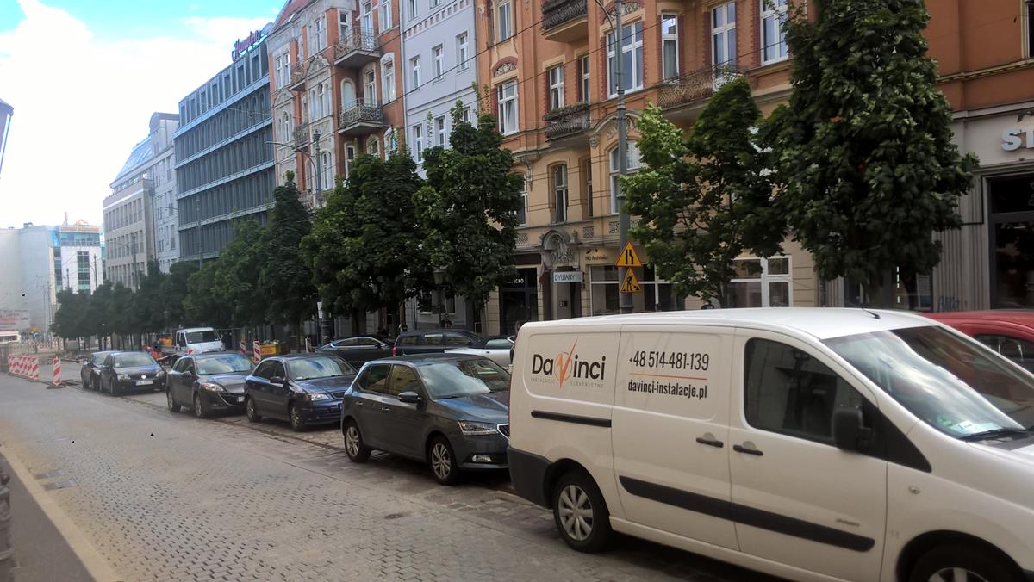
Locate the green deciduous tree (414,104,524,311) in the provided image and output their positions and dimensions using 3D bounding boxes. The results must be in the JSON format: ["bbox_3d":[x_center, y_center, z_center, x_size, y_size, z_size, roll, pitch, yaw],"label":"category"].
[{"bbox_3d":[-1.605,-1.885,28.542,4.000,8.813,4.000,-2,1,0],"label":"green deciduous tree"}]

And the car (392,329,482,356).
[{"bbox_3d":[-1.450,1.970,26.300,4.600,1.480,1.800,-3,0,28],"label":"car"}]

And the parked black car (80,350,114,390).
[{"bbox_3d":[-16.800,3.270,35.200,1.770,1.490,4.300,-3,1,-35],"label":"parked black car"}]

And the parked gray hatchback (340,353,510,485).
[{"bbox_3d":[-0.881,1.565,11.371,1.733,1.467,4.000,-3,0,-35],"label":"parked gray hatchback"}]

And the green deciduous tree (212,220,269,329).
[{"bbox_3d":[-15.760,-0.099,48.823,4.200,8.065,4.200,-3,1,-35],"label":"green deciduous tree"}]

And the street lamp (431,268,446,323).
[{"bbox_3d":[-2.797,0.905,30.500,0.500,3.480,0.500,-3,1,-35],"label":"street lamp"}]

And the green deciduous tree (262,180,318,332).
[{"bbox_3d":[-11.300,-1.150,42.700,3.200,9.100,3.200,-3,1,-36],"label":"green deciduous tree"}]

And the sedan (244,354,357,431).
[{"bbox_3d":[-4.382,2.053,18.114,1.710,1.430,4.150,-3,0,-35],"label":"sedan"}]

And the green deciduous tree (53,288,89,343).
[{"bbox_3d":[-51.200,3.050,97.500,4.200,6.900,4.200,-3,1,-36],"label":"green deciduous tree"}]

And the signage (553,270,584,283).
[{"bbox_3d":[1.780,-0.490,29.400,1.300,0.400,0.120,-3,1,-36],"label":"signage"}]

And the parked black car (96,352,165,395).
[{"bbox_3d":[-14.300,2.990,31.500,1.780,1.490,4.220,-3,1,-35],"label":"parked black car"}]

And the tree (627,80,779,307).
[{"bbox_3d":[4.500,-1.480,20.500,3.800,7.100,3.800,-3,1,-36],"label":"tree"}]

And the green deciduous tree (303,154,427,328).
[{"bbox_3d":[-6.312,-1.357,35.286,5.200,8.695,5.000,-3,1,-35],"label":"green deciduous tree"}]

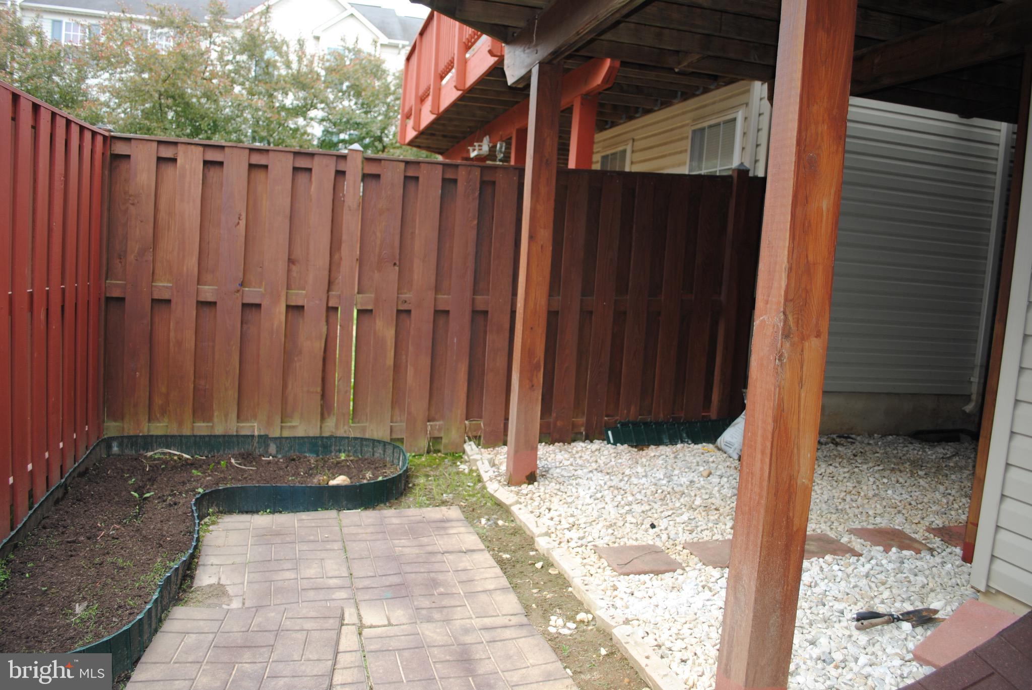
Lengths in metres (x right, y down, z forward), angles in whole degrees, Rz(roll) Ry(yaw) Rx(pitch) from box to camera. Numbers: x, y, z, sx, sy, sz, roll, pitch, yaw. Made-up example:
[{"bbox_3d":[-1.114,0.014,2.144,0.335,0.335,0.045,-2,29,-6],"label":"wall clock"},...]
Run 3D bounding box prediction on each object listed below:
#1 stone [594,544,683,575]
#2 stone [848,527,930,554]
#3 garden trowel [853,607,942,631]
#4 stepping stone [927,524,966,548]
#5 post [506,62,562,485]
[{"bbox_3d":[0.524,0.937,3.323,0.295,0.040,0.295,3,5,-16],"label":"stone"},{"bbox_3d":[1.850,0.965,3.811,0.295,0.040,0.295,3,5,-10],"label":"stone"},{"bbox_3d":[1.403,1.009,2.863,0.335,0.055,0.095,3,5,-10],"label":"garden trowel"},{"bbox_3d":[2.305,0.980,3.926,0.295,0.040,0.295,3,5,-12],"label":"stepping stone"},{"bbox_3d":[0.099,-0.369,4.344,0.140,2.314,0.140,3,5,-16],"label":"post"}]

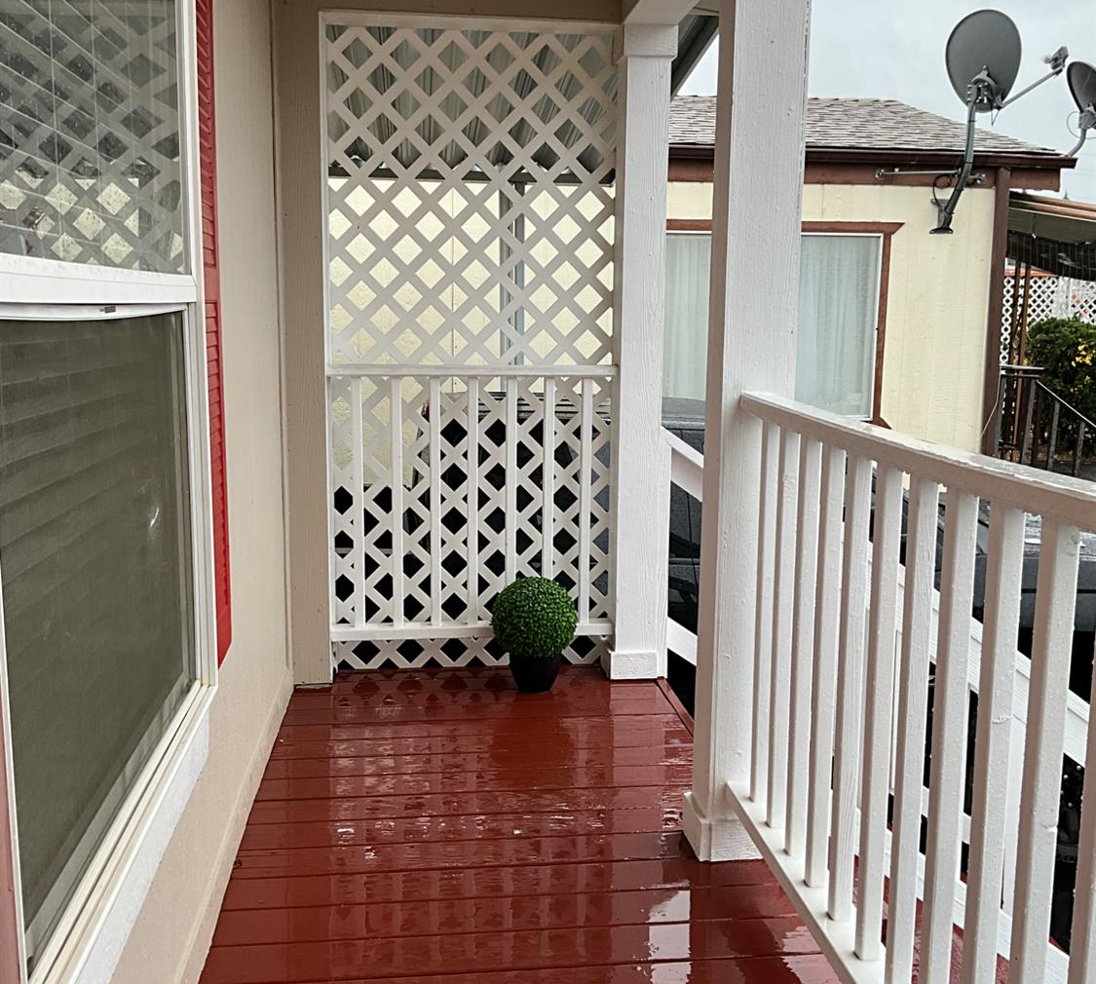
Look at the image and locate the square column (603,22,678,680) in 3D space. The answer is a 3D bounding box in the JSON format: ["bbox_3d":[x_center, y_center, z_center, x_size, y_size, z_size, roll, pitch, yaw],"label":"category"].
[{"bbox_3d":[0.302,-0.429,4.085,0.192,2.128,0.172,-1,9,-6],"label":"square column"}]

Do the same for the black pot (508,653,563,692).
[{"bbox_3d":[-0.040,0.580,4.046,0.175,0.143,0.175,0,9,0],"label":"black pot"}]

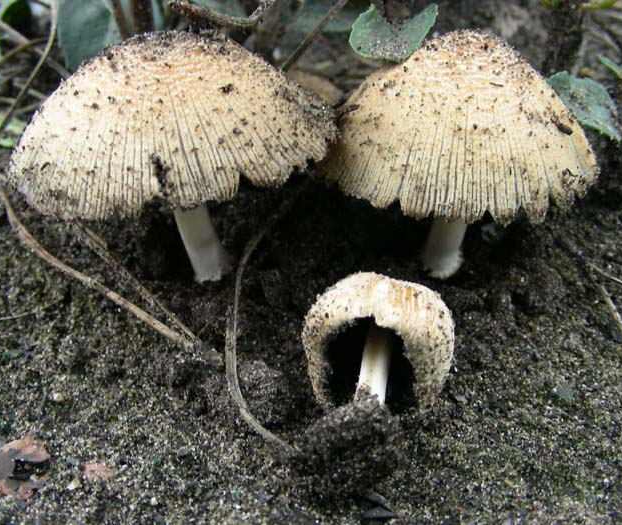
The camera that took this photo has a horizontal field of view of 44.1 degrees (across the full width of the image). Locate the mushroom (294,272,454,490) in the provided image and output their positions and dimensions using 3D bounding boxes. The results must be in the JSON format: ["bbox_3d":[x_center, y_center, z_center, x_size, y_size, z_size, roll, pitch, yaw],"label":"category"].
[{"bbox_3d":[0.010,0.018,0.132,0.028,0.034,0.028,0,30,0],"label":"mushroom"}]

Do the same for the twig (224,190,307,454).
[{"bbox_3d":[-0.009,0.006,0.173,0.016,0.010,0.105,0,30,0],"label":"twig"}]

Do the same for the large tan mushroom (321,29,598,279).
[{"bbox_3d":[0.035,-0.023,0.176,0.058,0.058,0.058,0,30,0],"label":"large tan mushroom"}]

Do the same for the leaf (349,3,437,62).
[{"bbox_3d":[0.020,-0.056,0.187,0.021,0.005,0.018,0,65,0],"label":"leaf"}]

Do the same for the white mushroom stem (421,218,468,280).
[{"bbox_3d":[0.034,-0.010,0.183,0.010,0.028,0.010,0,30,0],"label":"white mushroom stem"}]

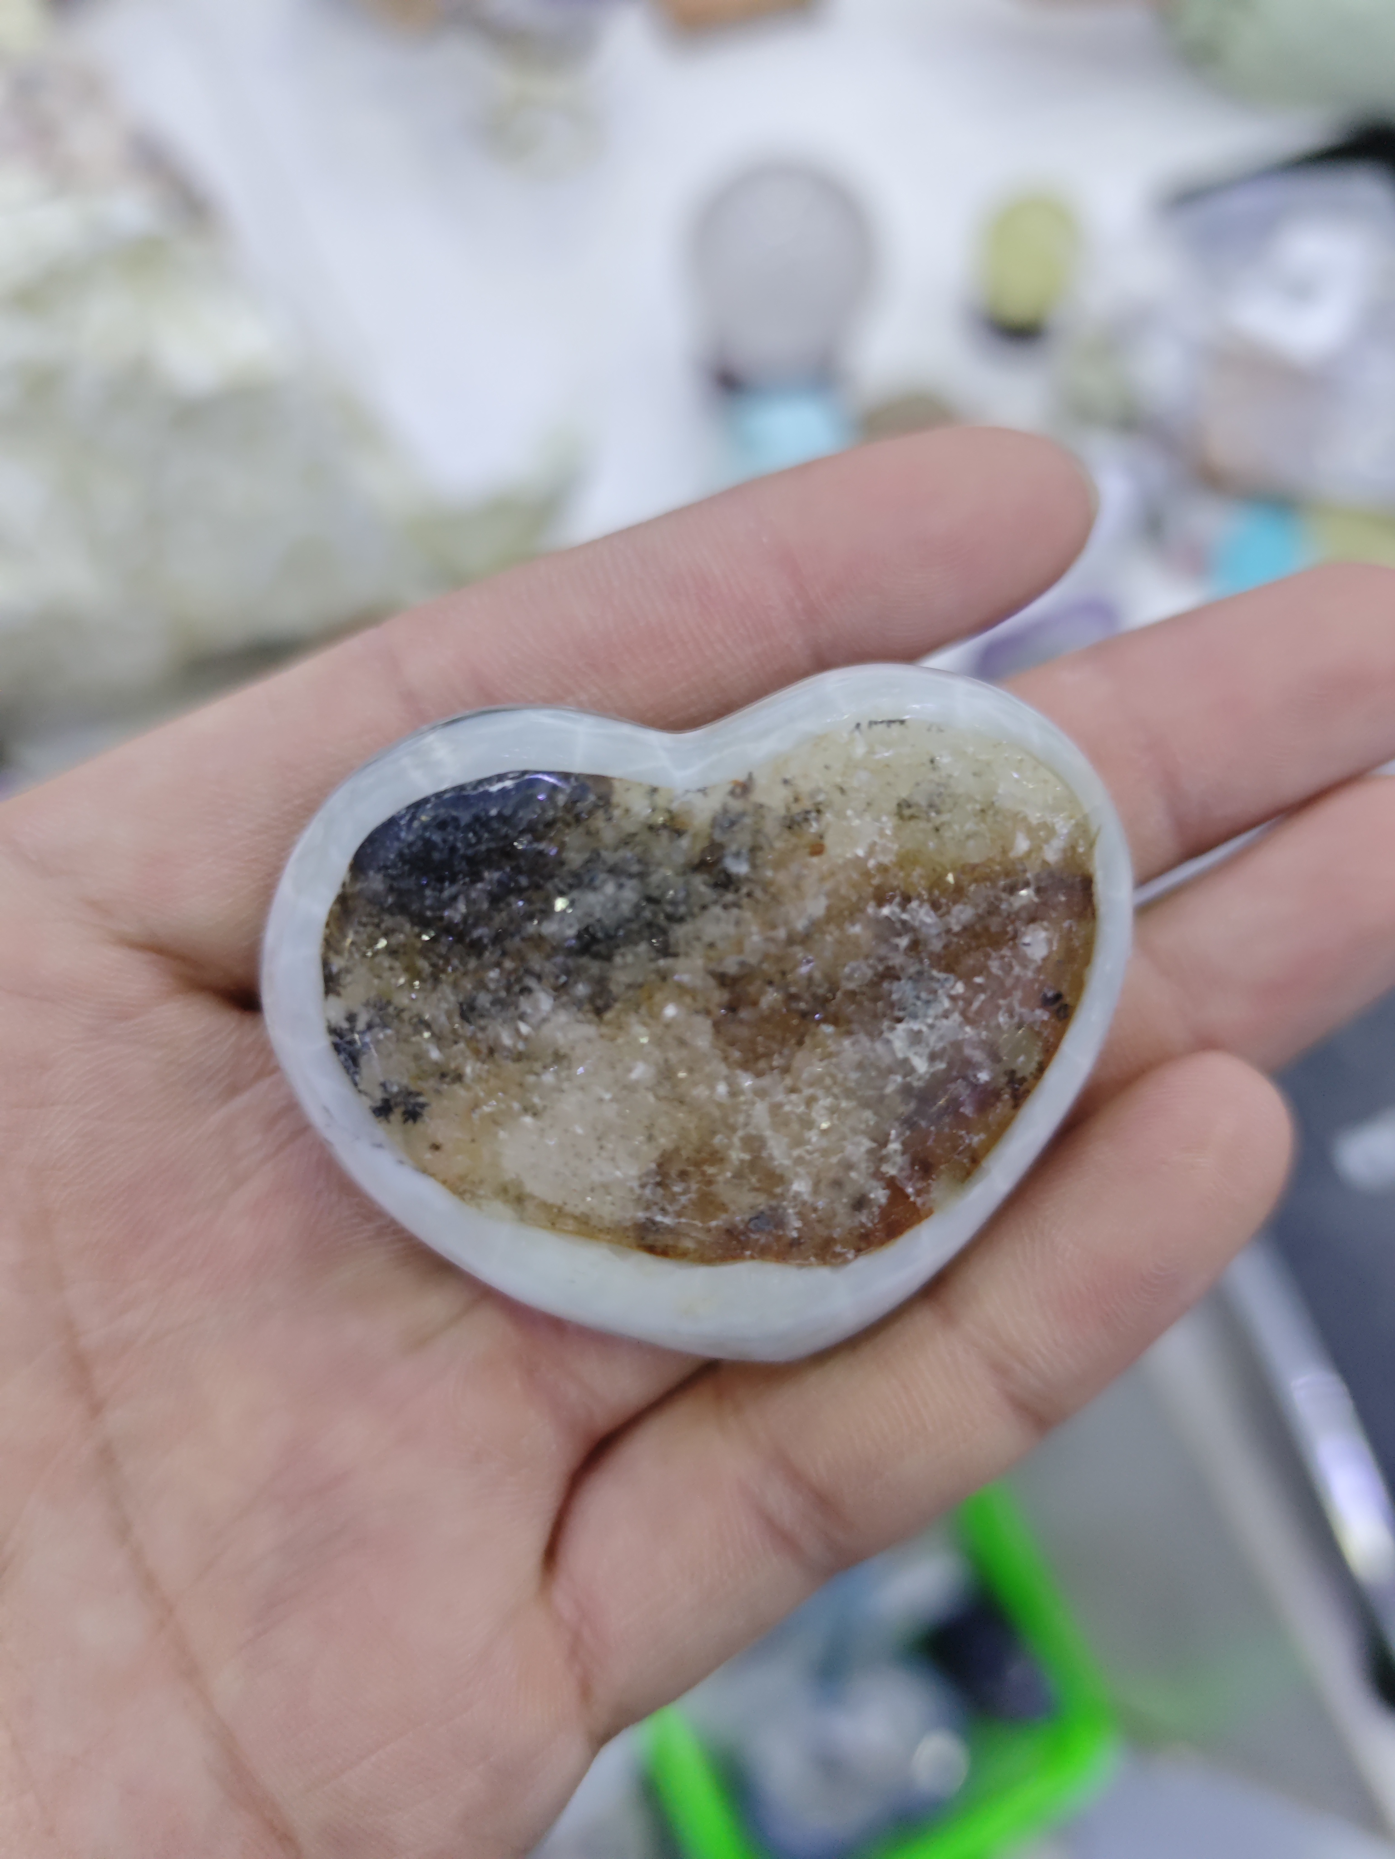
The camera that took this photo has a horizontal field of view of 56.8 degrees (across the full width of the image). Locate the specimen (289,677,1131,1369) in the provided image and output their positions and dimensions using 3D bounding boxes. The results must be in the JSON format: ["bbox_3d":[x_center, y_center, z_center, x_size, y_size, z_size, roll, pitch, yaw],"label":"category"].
[{"bbox_3d":[0.001,0.005,0.096,0.063,0.021,0.049,-8,73,-2],"label":"specimen"}]

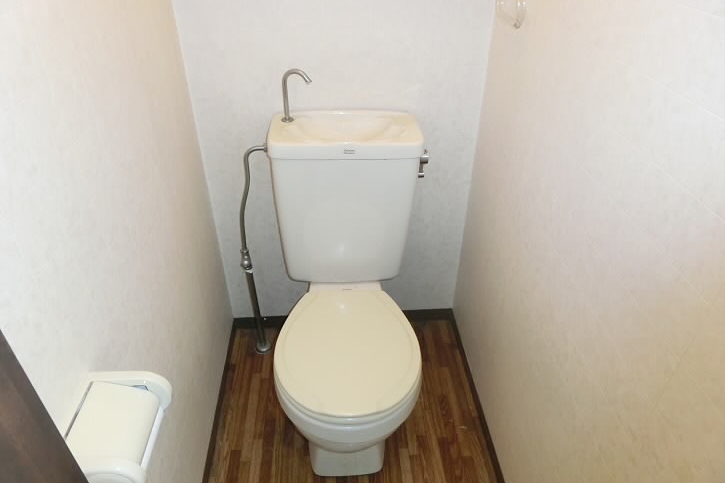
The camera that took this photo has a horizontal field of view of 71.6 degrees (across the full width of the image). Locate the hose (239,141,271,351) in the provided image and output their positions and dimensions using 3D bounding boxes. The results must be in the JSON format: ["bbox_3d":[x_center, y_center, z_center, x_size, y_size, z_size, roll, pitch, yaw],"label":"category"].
[{"bbox_3d":[-0.314,0.064,1.568,0.130,0.805,0.060,-2,35,-3],"label":"hose"}]

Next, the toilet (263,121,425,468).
[{"bbox_3d":[-0.043,0.176,1.374,0.400,0.847,0.671,-1,35,-1],"label":"toilet"}]

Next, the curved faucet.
[{"bbox_3d":[-0.177,-0.388,1.341,0.094,0.135,0.036,7,36,9],"label":"curved faucet"}]

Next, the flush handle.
[{"bbox_3d":[0.163,-0.214,1.360,0.030,0.075,0.035,-2,35,-3],"label":"flush handle"}]

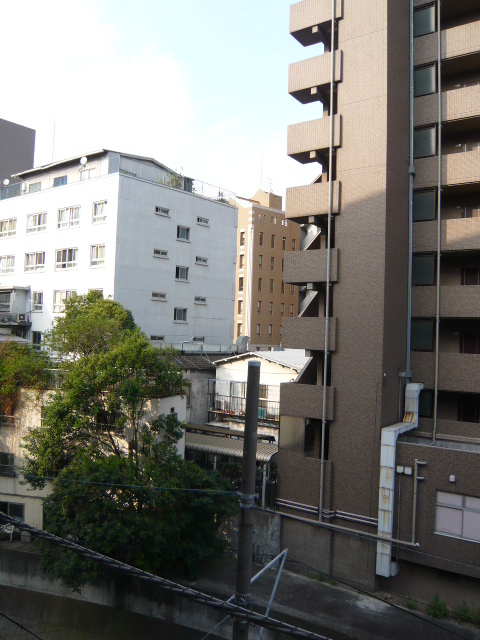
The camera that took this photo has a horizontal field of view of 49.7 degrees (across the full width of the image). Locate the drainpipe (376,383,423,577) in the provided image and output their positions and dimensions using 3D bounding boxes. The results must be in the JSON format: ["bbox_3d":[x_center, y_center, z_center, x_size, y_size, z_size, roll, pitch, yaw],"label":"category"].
[{"bbox_3d":[6.552,6.326,21.220,0.630,7.414,3.356,0,-3,34],"label":"drainpipe"}]

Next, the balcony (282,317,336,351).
[{"bbox_3d":[3.324,0.641,22.735,2.537,1.380,1.400,0,-3,34],"label":"balcony"}]

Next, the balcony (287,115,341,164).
[{"bbox_3d":[3.590,-7.976,23.079,2.537,1.380,1.400,0,-3,34],"label":"balcony"}]

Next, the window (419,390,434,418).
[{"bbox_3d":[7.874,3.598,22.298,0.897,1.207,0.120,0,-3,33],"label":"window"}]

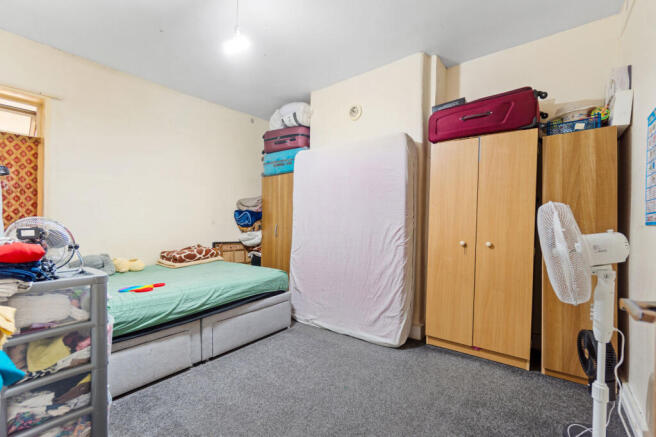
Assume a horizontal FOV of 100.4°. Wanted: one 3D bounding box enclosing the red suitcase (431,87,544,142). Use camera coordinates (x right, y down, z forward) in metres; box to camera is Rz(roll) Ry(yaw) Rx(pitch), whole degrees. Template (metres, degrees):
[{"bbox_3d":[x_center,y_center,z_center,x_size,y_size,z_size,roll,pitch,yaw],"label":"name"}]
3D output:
[{"bbox_3d":[1.379,-0.815,2.412,0.820,0.280,0.480,0,0,35],"label":"red suitcase"}]

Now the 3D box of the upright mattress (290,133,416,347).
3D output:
[{"bbox_3d":[0.210,0.192,2.969,1.350,1.930,0.230,0,-3,37],"label":"upright mattress"}]

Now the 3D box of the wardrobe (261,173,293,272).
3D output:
[{"bbox_3d":[-0.530,0.260,4.030,0.720,1.780,0.500,0,0,38],"label":"wardrobe"}]

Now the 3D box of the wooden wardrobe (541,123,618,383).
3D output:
[{"bbox_3d":[1.886,0.270,2.110,0.395,1.757,0.500,0,0,35],"label":"wooden wardrobe"}]

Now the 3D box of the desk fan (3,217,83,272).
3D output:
[{"bbox_3d":[-1.360,0.130,1.290,0.320,0.275,0.180,0,0,-20],"label":"desk fan"}]

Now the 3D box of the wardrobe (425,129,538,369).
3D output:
[{"bbox_3d":[1.377,0.235,2.472,0.760,1.830,0.500,2,1,35],"label":"wardrobe"}]

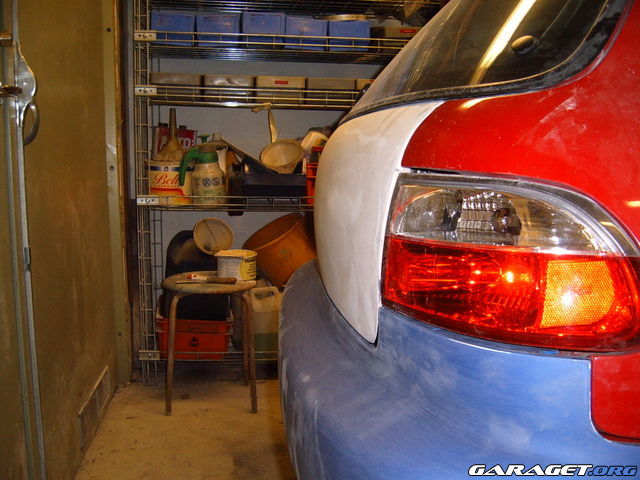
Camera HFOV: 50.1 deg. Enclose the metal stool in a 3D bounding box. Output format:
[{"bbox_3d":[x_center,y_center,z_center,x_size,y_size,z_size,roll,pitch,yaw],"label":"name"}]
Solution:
[{"bbox_3d":[-0.398,0.365,2.495,0.340,0.452,0.340,-1,8,-11],"label":"metal stool"}]

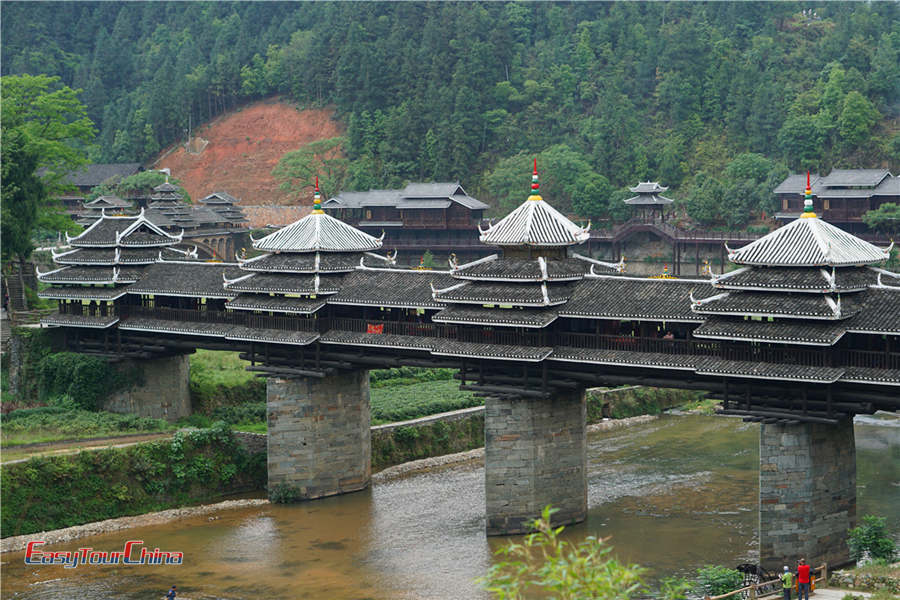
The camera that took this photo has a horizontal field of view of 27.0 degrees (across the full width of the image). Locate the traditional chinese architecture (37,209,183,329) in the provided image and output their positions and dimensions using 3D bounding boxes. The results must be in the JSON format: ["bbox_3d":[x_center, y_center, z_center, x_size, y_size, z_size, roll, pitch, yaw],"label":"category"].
[{"bbox_3d":[-21.290,-2.176,122.915,8.051,7.503,8.300,3,5,42],"label":"traditional chinese architecture"}]

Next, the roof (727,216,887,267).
[{"bbox_3d":[16.967,-2.875,88.546,5.478,2.175,5.478,3,5,42],"label":"roof"}]

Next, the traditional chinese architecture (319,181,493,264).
[{"bbox_3d":[-6.361,-11.149,268.000,21.500,11.200,9.000,1,5,28],"label":"traditional chinese architecture"}]

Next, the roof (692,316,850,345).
[{"bbox_3d":[17.750,1.272,92.615,7.800,1.000,8.600,3,6,42],"label":"roof"}]

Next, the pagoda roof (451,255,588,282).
[{"bbox_3d":[4.610,-1.850,99.704,6.640,1.129,6.640,3,5,42],"label":"pagoda roof"}]

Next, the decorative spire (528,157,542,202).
[{"bbox_3d":[4.574,-6.339,99.417,0.747,2.324,0.747,0,4,0],"label":"decorative spire"}]

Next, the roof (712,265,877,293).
[{"bbox_3d":[17.718,-1.141,92.440,6.900,1.100,6.900,3,6,42],"label":"roof"}]

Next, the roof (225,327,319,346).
[{"bbox_3d":[-10.597,2.159,112.901,7.600,0.700,1.350,3,6,42],"label":"roof"}]

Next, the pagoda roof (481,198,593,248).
[{"bbox_3d":[4.591,-4.136,99.558,6.059,2.291,5.395,3,5,42],"label":"pagoda roof"}]

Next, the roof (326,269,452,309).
[{"bbox_3d":[-1.621,-0.764,109.794,10.800,2.100,6.100,3,6,42],"label":"roof"}]

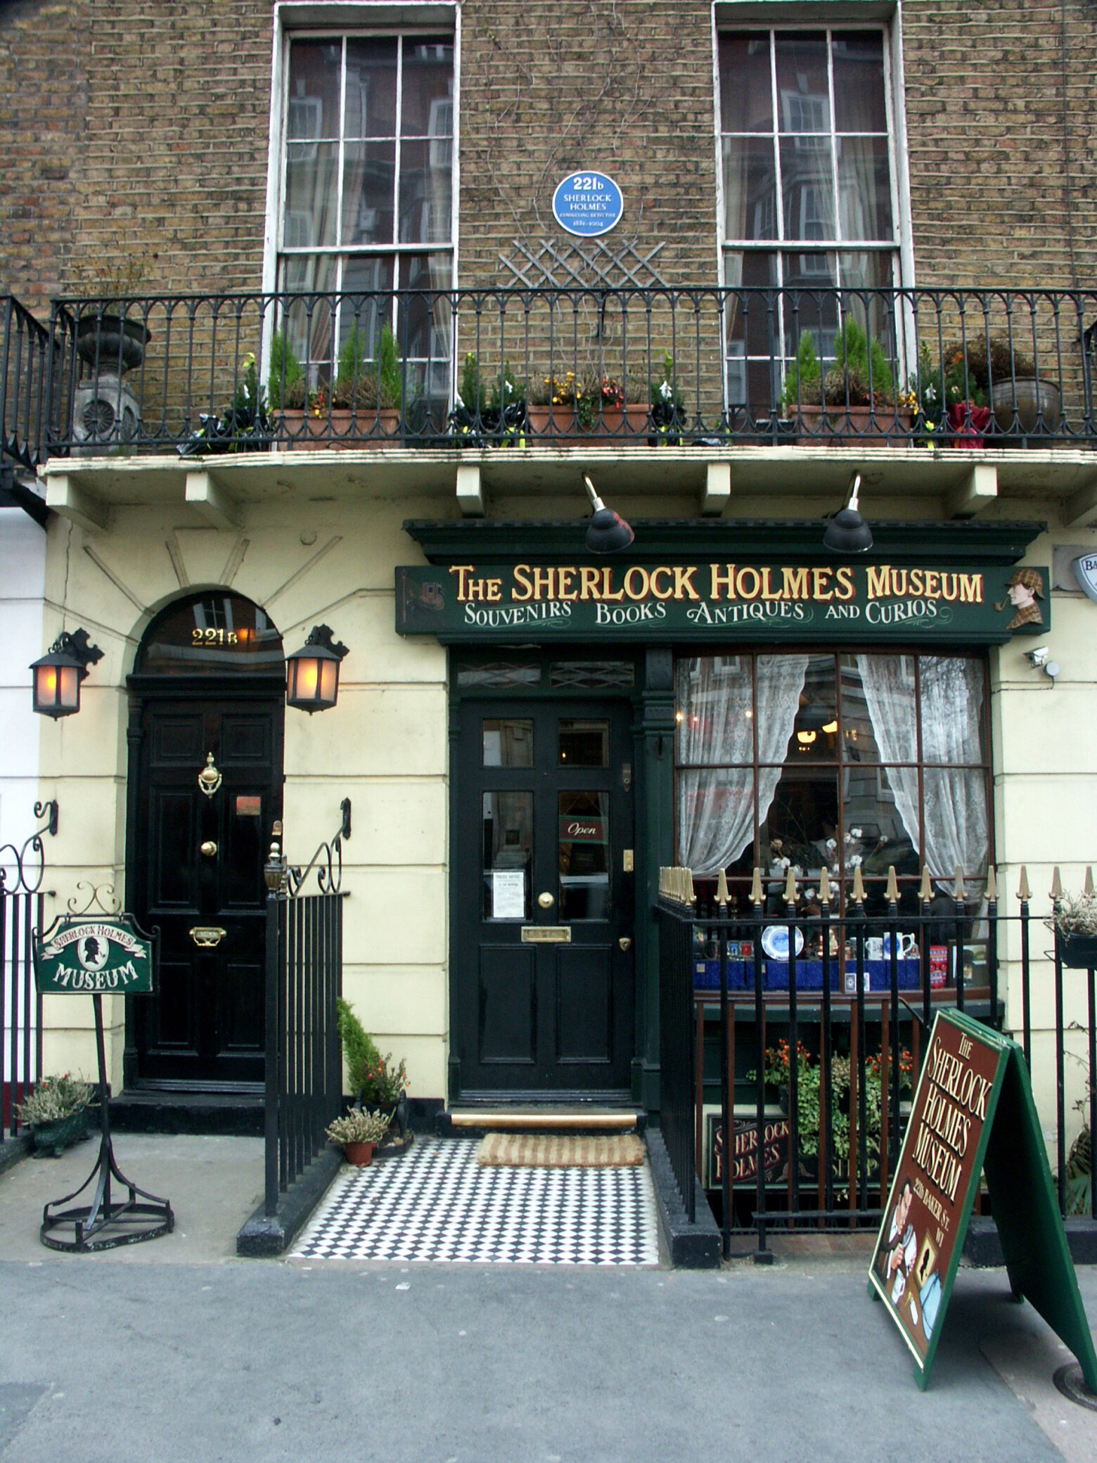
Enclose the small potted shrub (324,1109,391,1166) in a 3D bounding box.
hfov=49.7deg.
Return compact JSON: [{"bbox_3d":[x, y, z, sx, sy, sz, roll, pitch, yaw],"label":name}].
[{"bbox_3d":[-0.860,1.850,5.419,0.295,0.245,0.290,0,-7,2],"label":"small potted shrub"}]

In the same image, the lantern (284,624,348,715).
[{"bbox_3d":[-1.256,-0.350,6.394,0.295,0.548,0.455,0,-7,2],"label":"lantern"}]

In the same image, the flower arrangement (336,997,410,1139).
[{"bbox_3d":[-0.851,1.633,5.687,0.365,0.680,0.370,0,-7,2],"label":"flower arrangement"}]

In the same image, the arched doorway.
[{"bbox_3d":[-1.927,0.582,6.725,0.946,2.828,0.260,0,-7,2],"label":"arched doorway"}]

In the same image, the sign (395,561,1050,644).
[{"bbox_3d":[0.940,-0.696,6.524,3.559,0.438,0.150,0,-7,2],"label":"sign"}]

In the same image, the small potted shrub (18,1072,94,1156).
[{"bbox_3d":[-2.450,1.915,5.990,0.320,0.370,0.460,0,-7,2],"label":"small potted shrub"}]

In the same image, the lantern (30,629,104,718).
[{"bbox_3d":[-2.480,-0.314,6.061,0.260,0.530,0.480,0,-7,2],"label":"lantern"}]

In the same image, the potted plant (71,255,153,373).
[{"bbox_3d":[-2.417,-2.298,6.549,0.420,0.671,0.420,0,-7,2],"label":"potted plant"}]

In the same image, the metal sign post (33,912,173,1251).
[{"bbox_3d":[-1.785,1.345,4.775,0.550,1.300,0.500,-3,-7,1],"label":"metal sign post"}]

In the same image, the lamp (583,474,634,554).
[{"bbox_3d":[0.294,-1.058,5.842,0.245,0.395,0.400,0,-7,2],"label":"lamp"}]

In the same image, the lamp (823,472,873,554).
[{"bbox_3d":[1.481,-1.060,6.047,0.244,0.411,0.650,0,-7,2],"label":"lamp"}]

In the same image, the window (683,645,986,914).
[{"bbox_3d":[1.420,0.339,5.942,1.560,1.520,0.200,0,-7,2],"label":"window"}]

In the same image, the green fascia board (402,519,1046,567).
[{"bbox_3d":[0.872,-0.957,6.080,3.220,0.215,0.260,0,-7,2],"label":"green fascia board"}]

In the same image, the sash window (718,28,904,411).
[{"bbox_3d":[1.554,-2.888,7.012,1.040,2.742,0.130,0,-7,2],"label":"sash window"}]

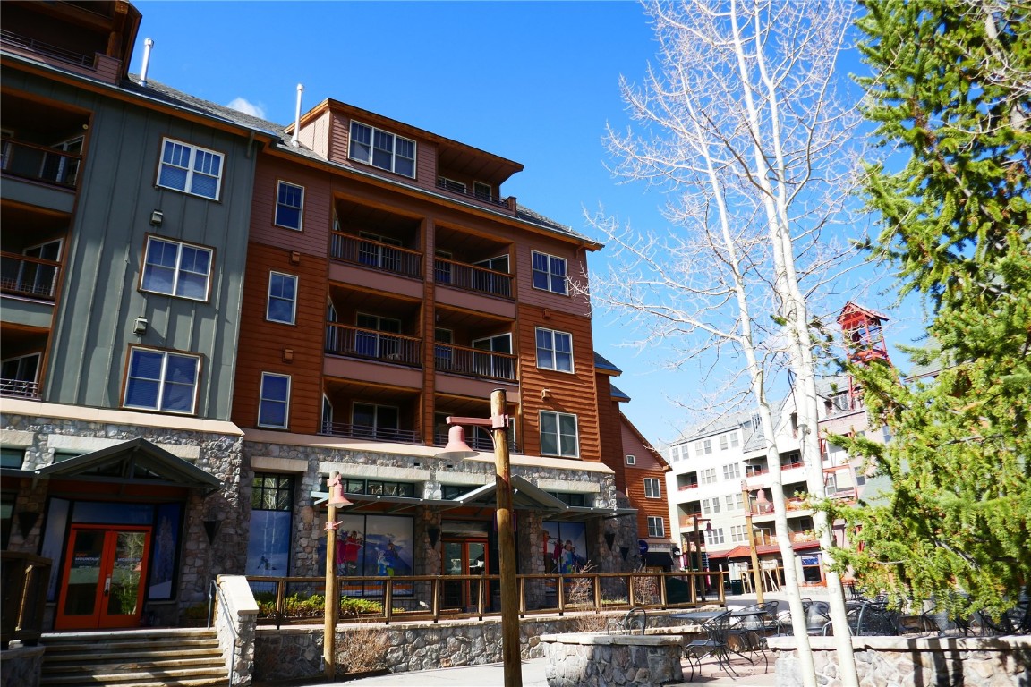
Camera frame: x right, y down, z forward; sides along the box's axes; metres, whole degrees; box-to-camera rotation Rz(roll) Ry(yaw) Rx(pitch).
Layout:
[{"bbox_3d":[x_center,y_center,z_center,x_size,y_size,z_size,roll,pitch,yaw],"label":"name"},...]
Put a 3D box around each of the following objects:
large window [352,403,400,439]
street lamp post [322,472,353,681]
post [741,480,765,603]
[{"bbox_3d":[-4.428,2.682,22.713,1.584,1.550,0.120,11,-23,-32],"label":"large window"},{"bbox_3d":[-3.731,4.767,14.986,0.570,4.220,0.950,6,-21,-21],"label":"street lamp post"},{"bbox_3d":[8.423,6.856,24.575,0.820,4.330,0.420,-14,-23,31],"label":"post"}]

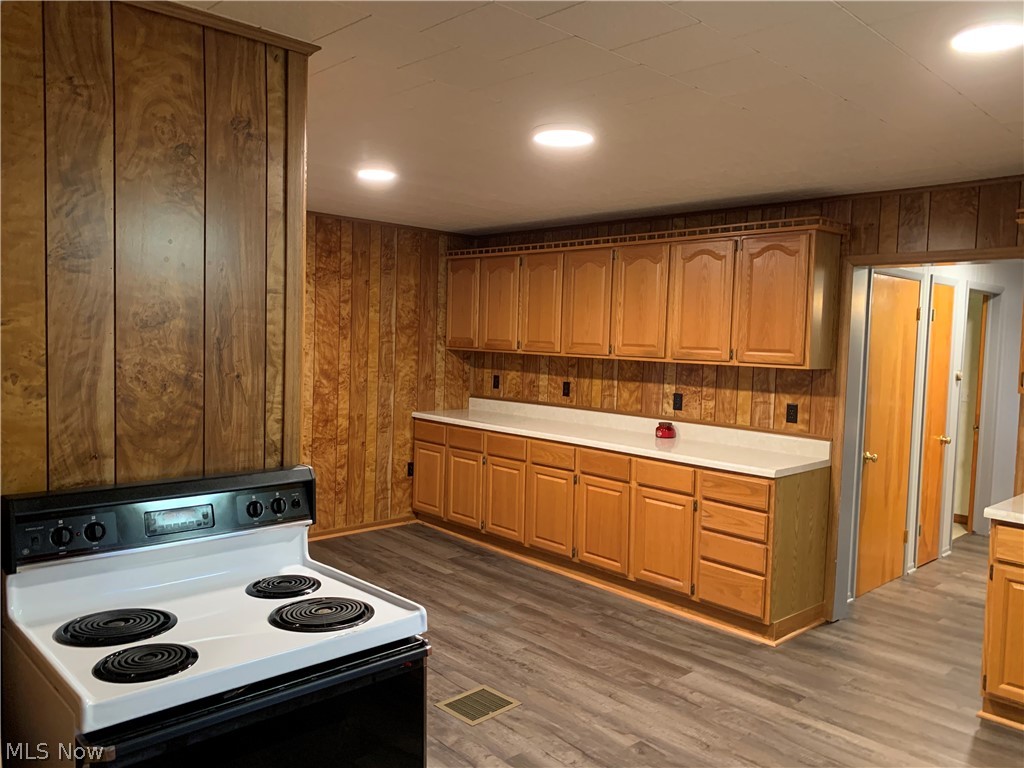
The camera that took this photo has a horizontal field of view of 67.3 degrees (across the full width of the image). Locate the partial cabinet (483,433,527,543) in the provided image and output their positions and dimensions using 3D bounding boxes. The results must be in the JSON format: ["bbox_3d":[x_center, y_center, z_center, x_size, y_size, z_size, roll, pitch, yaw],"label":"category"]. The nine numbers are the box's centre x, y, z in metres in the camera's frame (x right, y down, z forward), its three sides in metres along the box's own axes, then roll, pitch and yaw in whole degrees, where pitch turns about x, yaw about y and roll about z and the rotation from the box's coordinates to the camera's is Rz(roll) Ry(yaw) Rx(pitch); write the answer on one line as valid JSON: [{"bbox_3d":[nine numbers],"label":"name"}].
[{"bbox_3d":[0.169,0.723,5.646,0.604,0.745,0.450,-2,5,-42],"label":"partial cabinet"}]

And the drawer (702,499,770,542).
[{"bbox_3d":[1.321,0.724,4.224,0.400,0.145,0.402,-2,6,-43],"label":"drawer"}]

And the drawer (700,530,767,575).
[{"bbox_3d":[1.340,0.889,4.241,0.450,0.150,0.395,-2,5,-42],"label":"drawer"}]

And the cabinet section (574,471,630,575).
[{"bbox_3d":[0.575,0.867,4.774,0.030,0.563,0.411,-2,5,-42],"label":"cabinet section"}]

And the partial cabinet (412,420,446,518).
[{"bbox_3d":[-0.428,0.660,6.278,0.623,0.769,0.438,-2,6,-43],"label":"partial cabinet"}]

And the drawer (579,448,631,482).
[{"bbox_3d":[0.717,0.494,4.868,0.400,0.150,0.399,-2,6,-43],"label":"drawer"}]

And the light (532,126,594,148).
[{"bbox_3d":[0.206,-0.971,3.064,0.230,0.035,0.230,1,4,0],"label":"light"}]

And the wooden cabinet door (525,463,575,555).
[{"bbox_3d":[0.267,0.834,5.092,0.025,0.557,0.404,-2,6,-43],"label":"wooden cabinet door"}]

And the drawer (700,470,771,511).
[{"bbox_3d":[1.325,0.562,4.213,0.400,0.153,0.407,-2,6,-43],"label":"drawer"}]

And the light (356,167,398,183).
[{"bbox_3d":[-0.691,-1.052,3.905,0.220,0.035,0.220,1,4,0],"label":"light"}]

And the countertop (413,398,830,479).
[{"bbox_3d":[0.490,0.296,5.283,0.610,0.142,3.200,-2,5,-42],"label":"countertop"}]

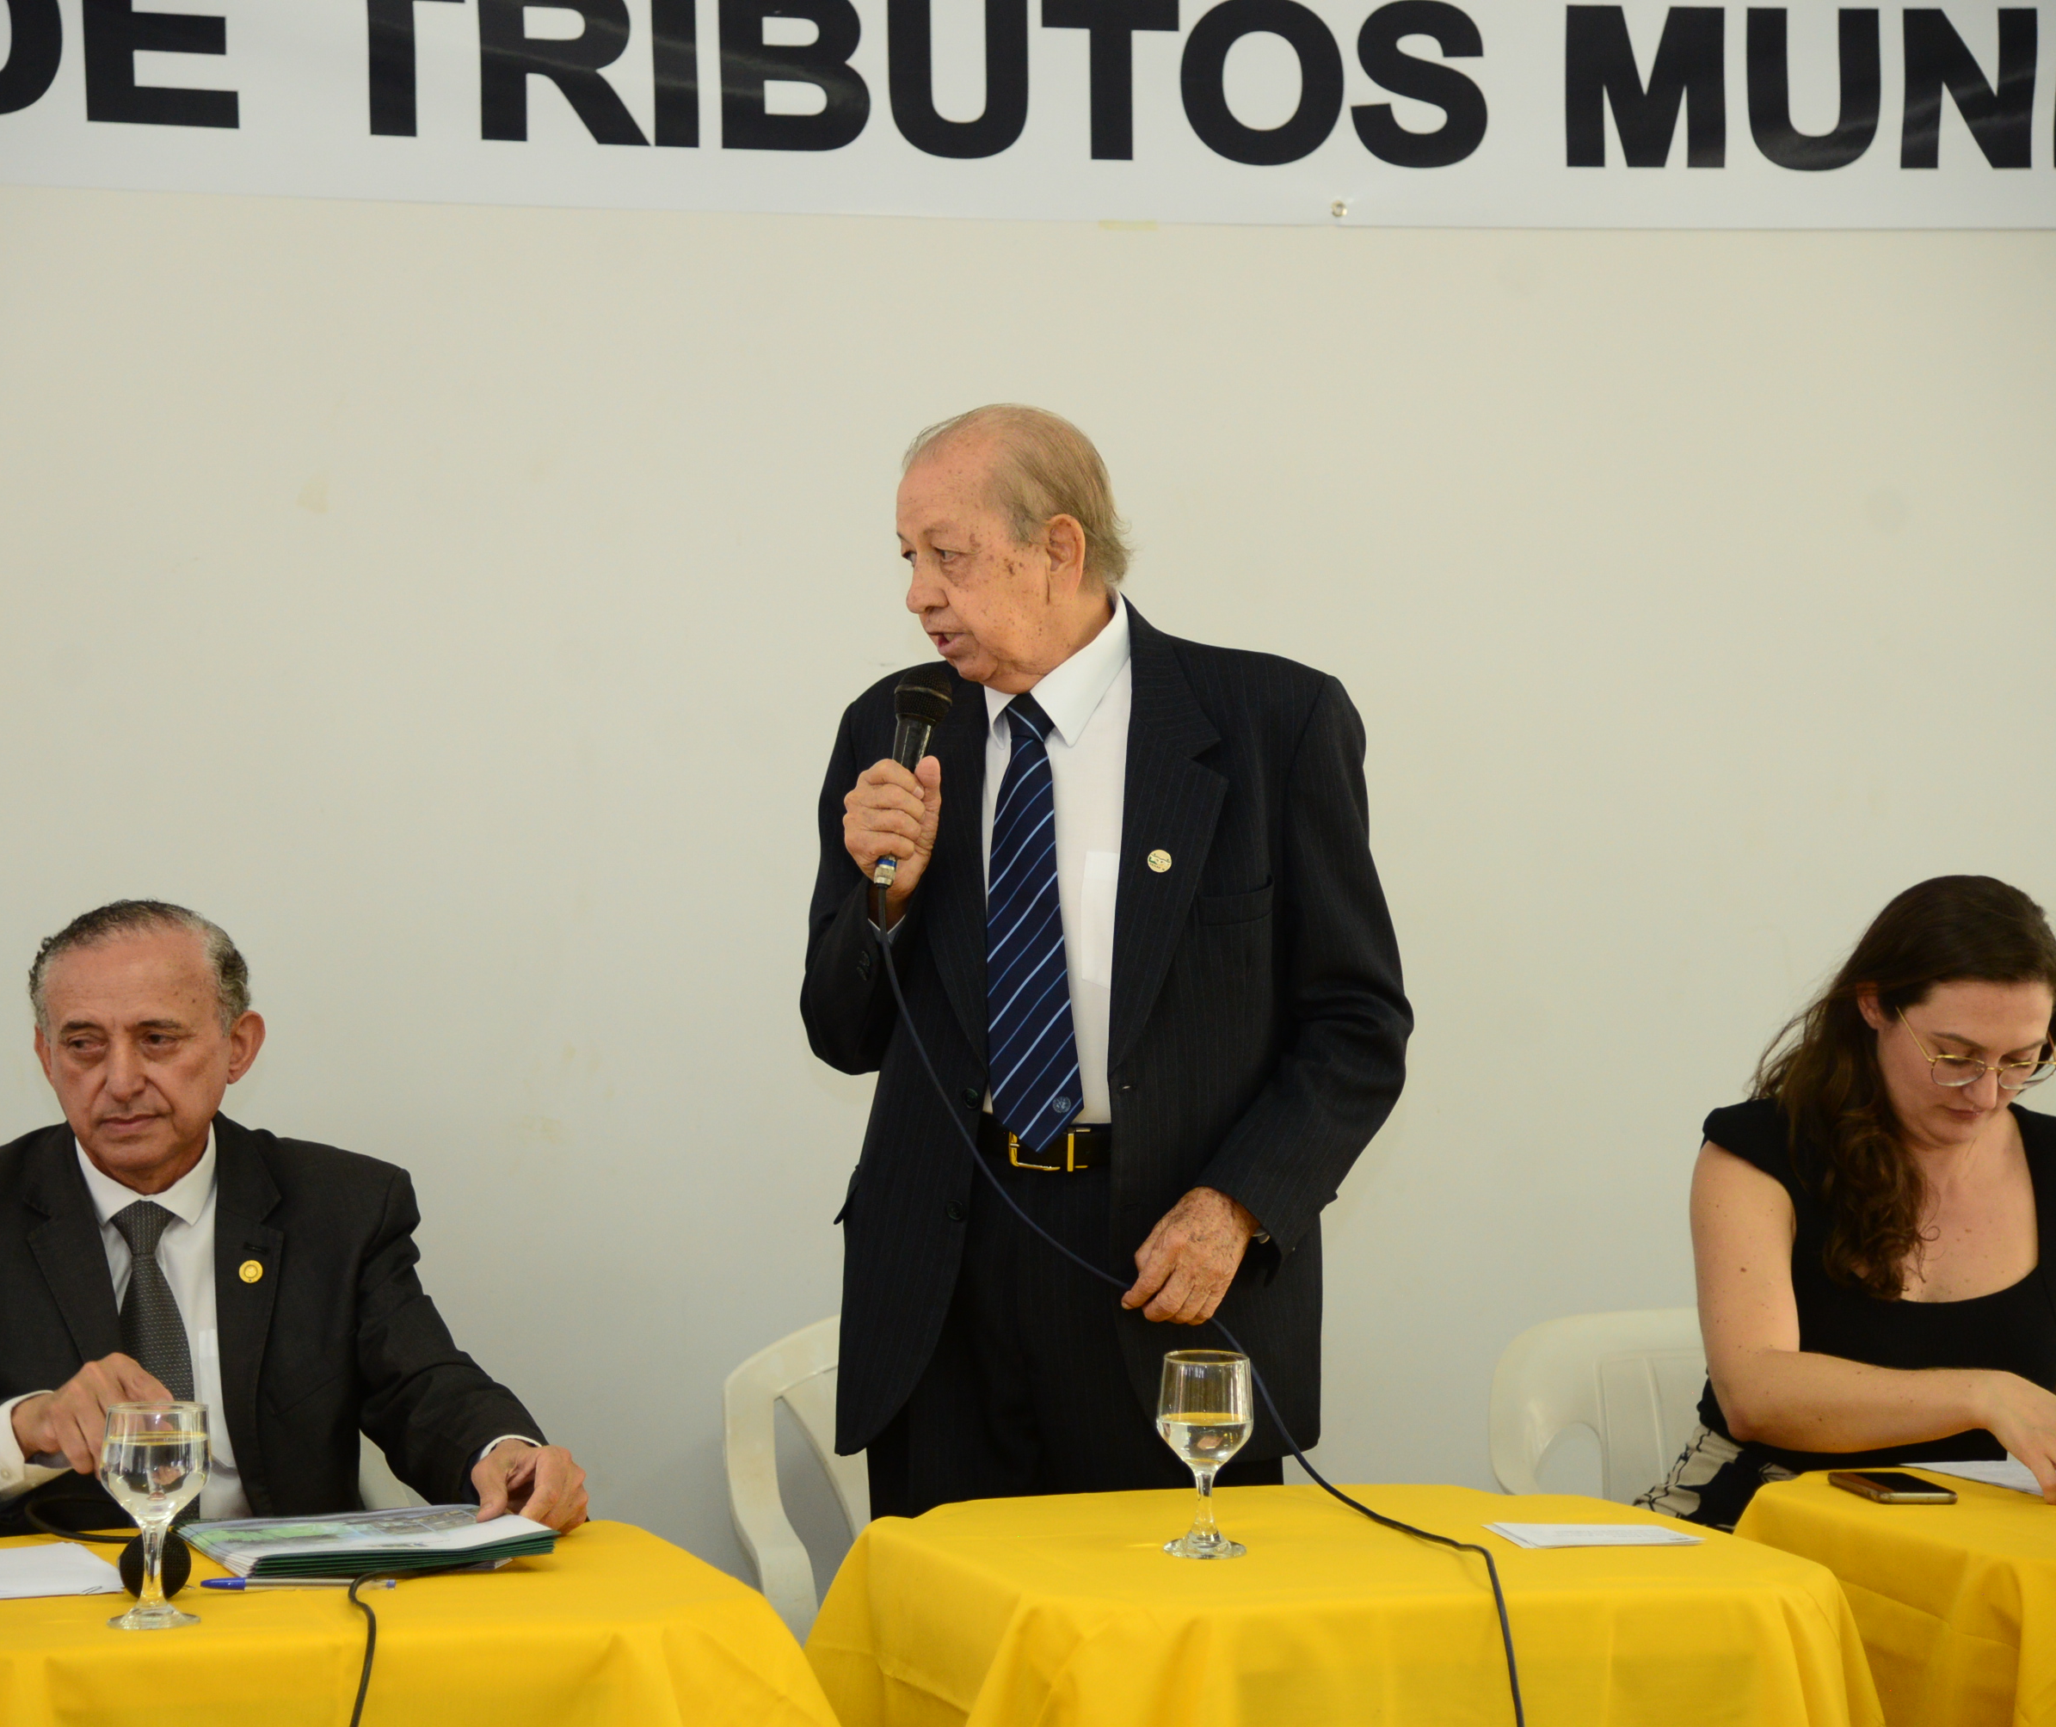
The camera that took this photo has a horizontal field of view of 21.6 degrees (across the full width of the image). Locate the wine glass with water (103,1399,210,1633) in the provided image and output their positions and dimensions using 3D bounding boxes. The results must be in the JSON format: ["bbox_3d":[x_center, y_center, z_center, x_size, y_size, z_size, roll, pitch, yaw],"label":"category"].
[{"bbox_3d":[-0.648,0.484,4.020,0.081,0.163,0.081,0,0,0],"label":"wine glass with water"}]

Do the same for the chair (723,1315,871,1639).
[{"bbox_3d":[-0.040,0.862,5.100,0.480,0.860,0.530,0,0,-12],"label":"chair"}]

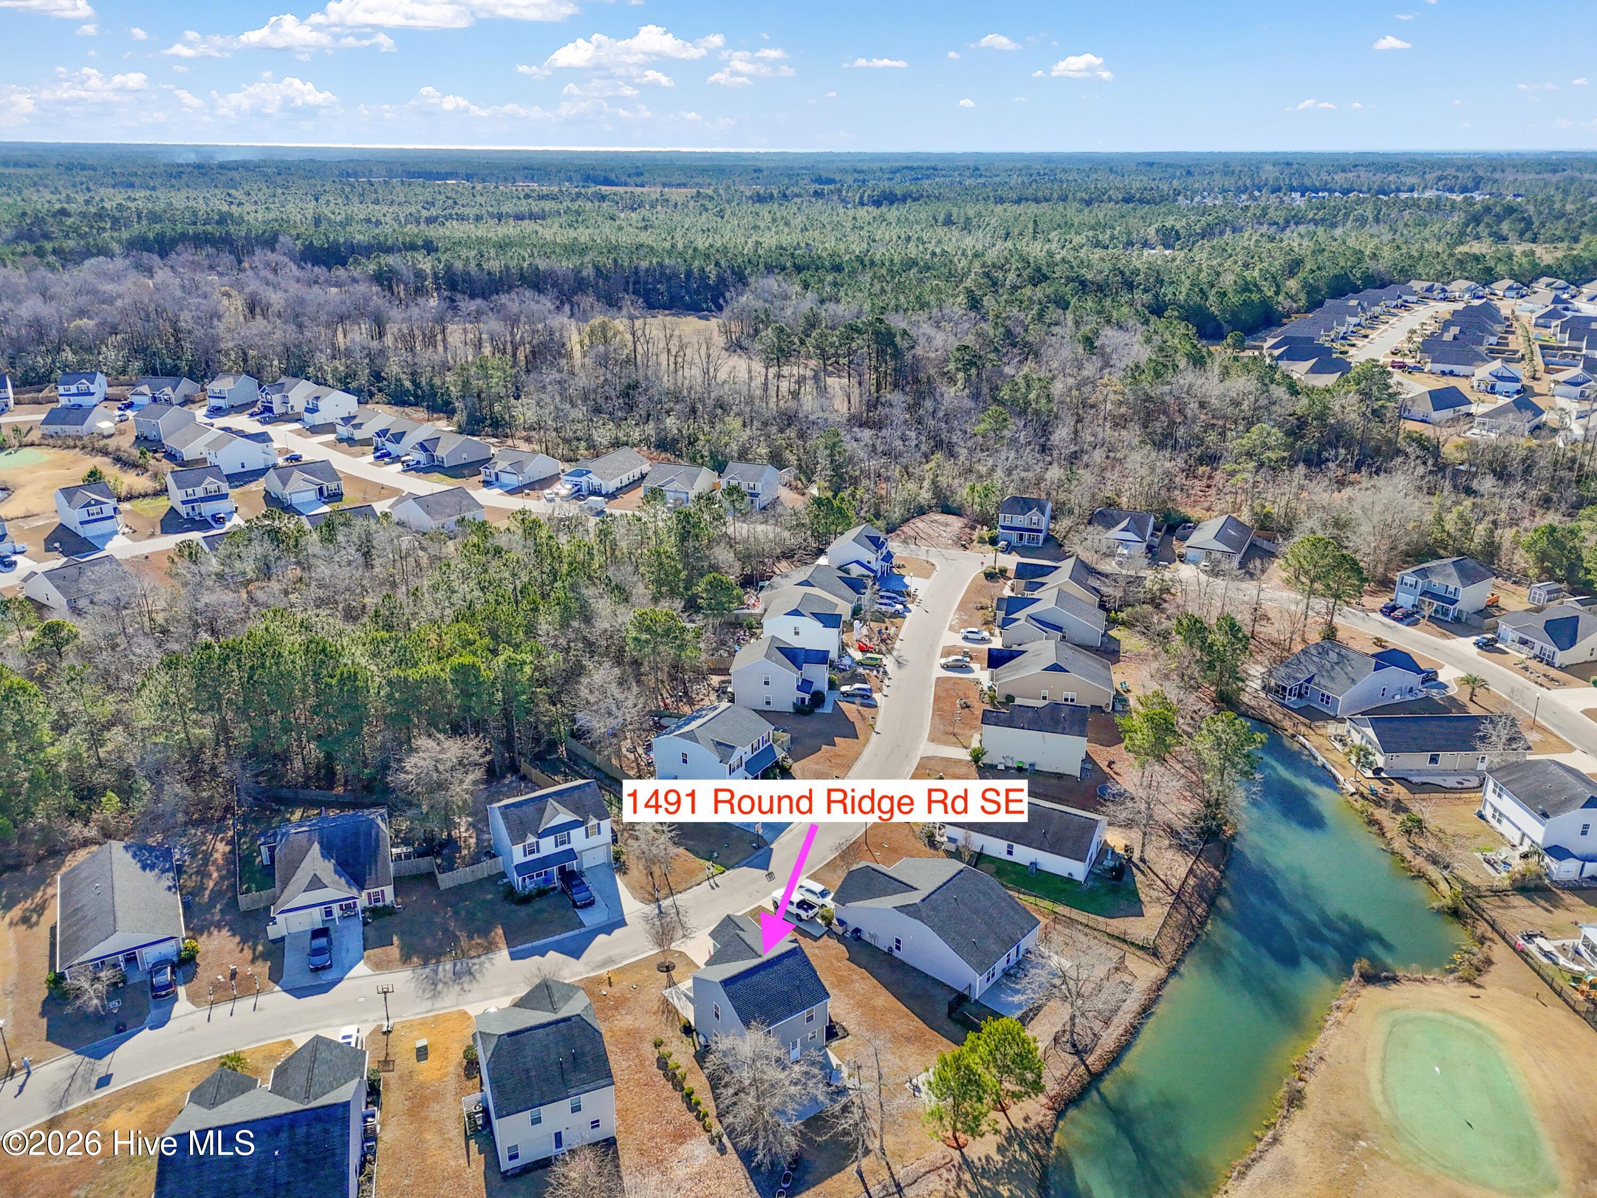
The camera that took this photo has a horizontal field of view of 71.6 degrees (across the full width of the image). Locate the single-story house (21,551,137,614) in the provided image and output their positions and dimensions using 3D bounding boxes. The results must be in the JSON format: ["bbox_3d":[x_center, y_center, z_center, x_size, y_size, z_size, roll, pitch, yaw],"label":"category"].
[{"bbox_3d":[-124.785,-3.501,191.886,16.553,5.808,12.003,14,26,30],"label":"single-story house"}]

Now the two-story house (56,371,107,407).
[{"bbox_3d":[-217.005,-63.503,335.259,10.200,8.900,11.400,-5,23,-12],"label":"two-story house"}]

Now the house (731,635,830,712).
[{"bbox_3d":[-2.290,10.490,155.440,13.000,8.000,7.680,3,23,6],"label":"house"}]

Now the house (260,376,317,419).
[{"bbox_3d":[-148.826,-59.935,324.788,9.000,8.500,13.300,13,25,28],"label":"house"}]

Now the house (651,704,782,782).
[{"bbox_3d":[-9.490,18.050,134.140,12.400,7.800,10.250,13,26,29],"label":"house"}]

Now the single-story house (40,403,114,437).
[{"bbox_3d":[-194.844,-48.570,299.916,12.400,6.000,13.000,2,22,5],"label":"single-story house"}]

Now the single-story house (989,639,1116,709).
[{"bbox_3d":[35.650,10.170,157.230,17.330,5.770,10.170,5,23,10],"label":"single-story house"}]

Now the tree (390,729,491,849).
[{"bbox_3d":[-40.536,21.471,125.062,11.000,13.000,11.000,-8,24,-19],"label":"tree"}]

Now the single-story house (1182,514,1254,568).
[{"bbox_3d":[83.276,-11.812,218.526,10.500,5.200,16.900,12,25,25],"label":"single-story house"}]

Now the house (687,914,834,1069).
[{"bbox_3d":[-4.230,33.640,95.890,8.150,8.000,12.800,-15,27,-33],"label":"house"}]

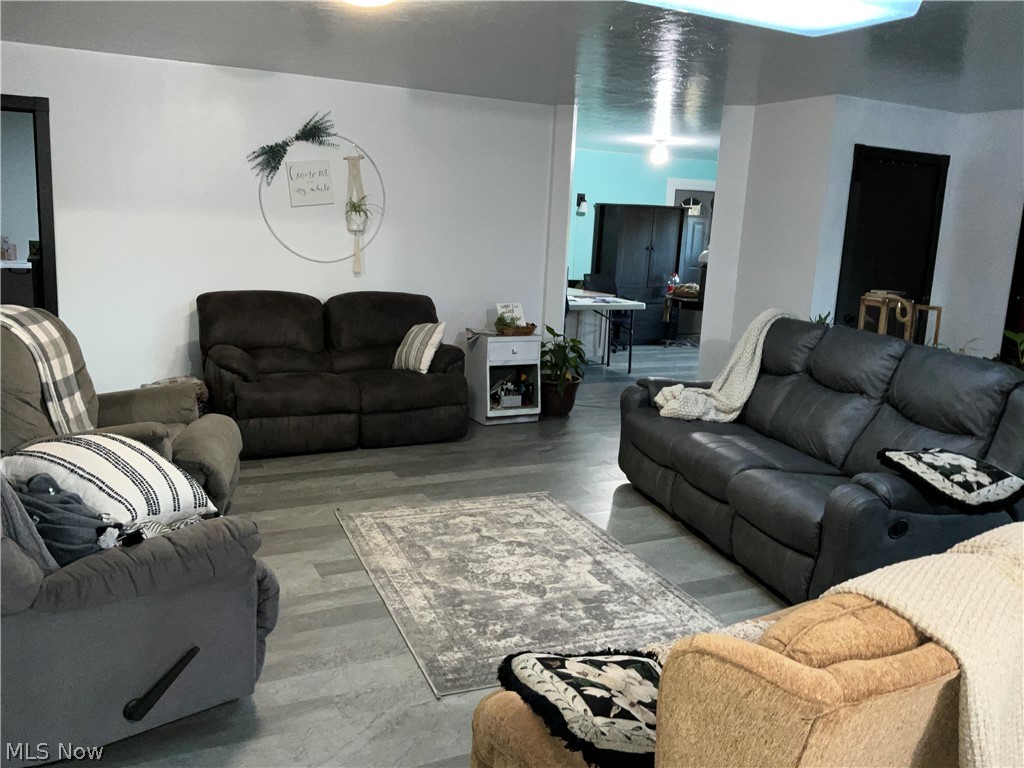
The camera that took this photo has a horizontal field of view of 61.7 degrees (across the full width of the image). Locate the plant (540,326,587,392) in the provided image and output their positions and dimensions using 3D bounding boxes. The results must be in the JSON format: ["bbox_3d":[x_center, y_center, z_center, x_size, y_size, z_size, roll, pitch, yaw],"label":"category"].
[{"bbox_3d":[0.359,-0.126,6.945,0.460,0.740,0.460,3,11,-1],"label":"plant"}]

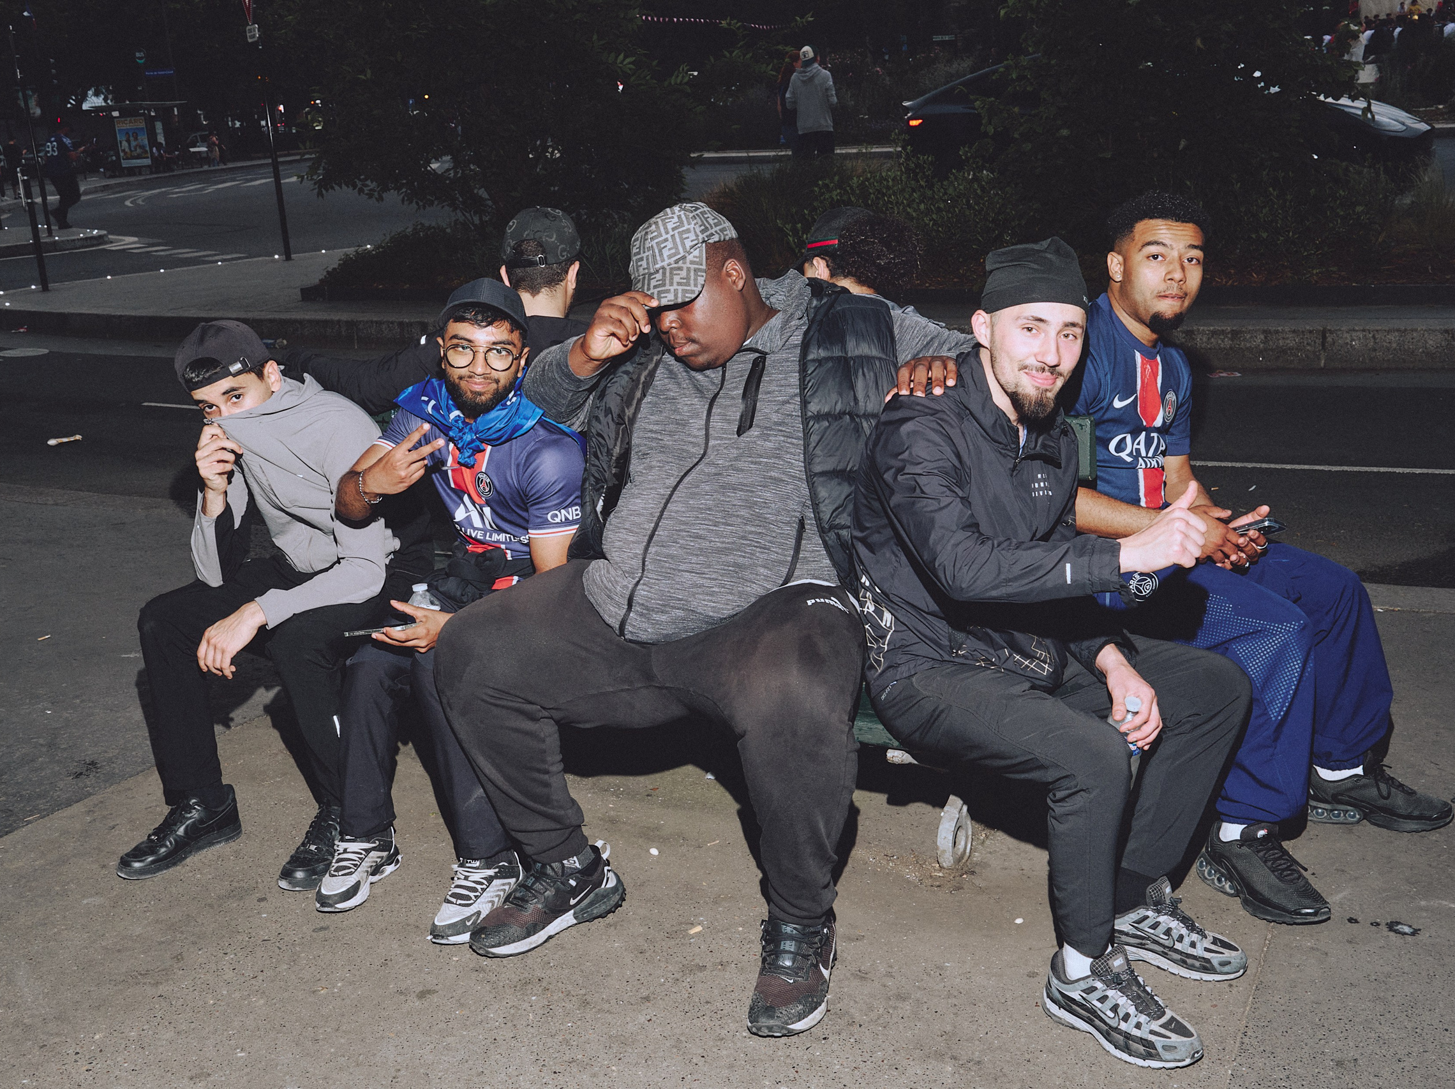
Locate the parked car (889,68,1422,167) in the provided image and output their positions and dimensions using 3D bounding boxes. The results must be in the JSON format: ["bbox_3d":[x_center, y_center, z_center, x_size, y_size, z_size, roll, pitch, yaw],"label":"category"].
[{"bbox_3d":[3.968,-3.708,14.500,4.600,1.460,1.850,1,16,15],"label":"parked car"}]

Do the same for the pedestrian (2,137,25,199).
[{"bbox_3d":[-20.576,-10.850,45.800,0.540,1.750,0.420,4,18,27],"label":"pedestrian"}]

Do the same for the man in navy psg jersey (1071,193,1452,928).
[{"bbox_3d":[0.985,-0.033,3.170,0.800,1.330,0.660,10,20,38],"label":"man in navy psg jersey"}]

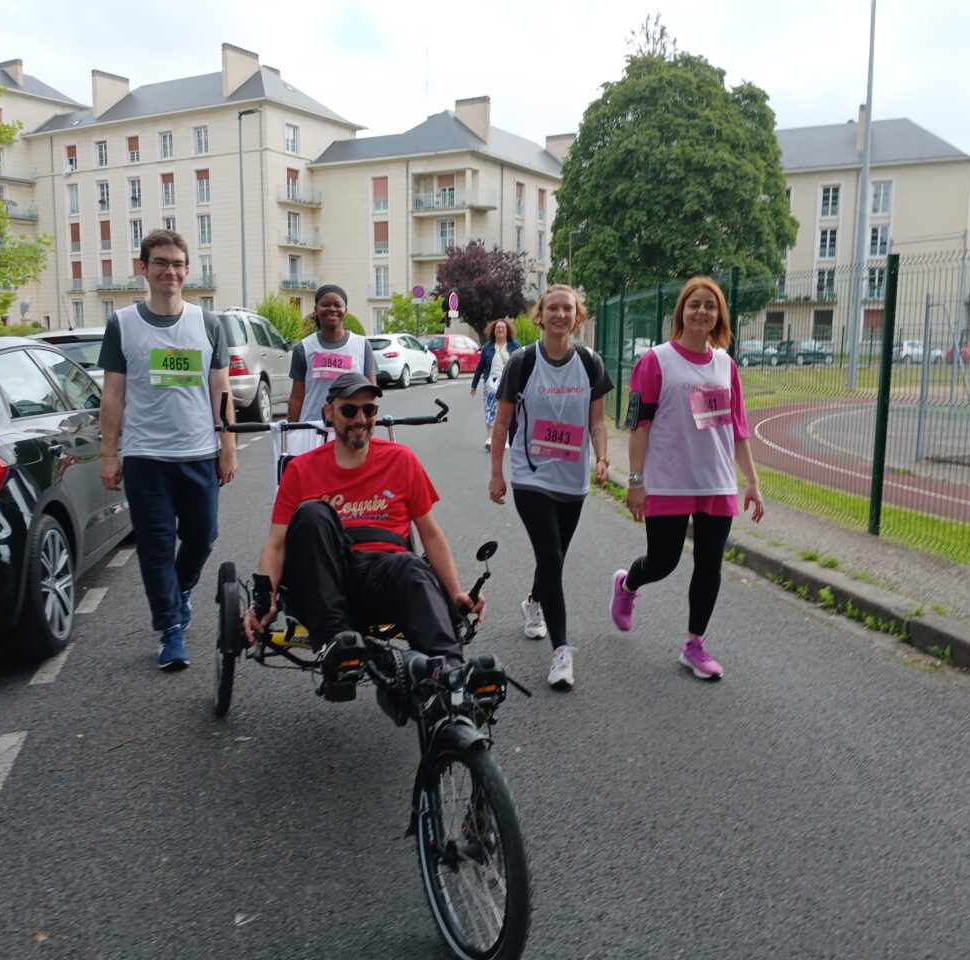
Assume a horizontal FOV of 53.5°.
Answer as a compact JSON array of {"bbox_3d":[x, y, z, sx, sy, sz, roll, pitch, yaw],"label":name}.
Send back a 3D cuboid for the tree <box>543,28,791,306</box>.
[{"bbox_3d":[9.269,-13.551,47.525,12.100,16.040,11.600,1,8,0],"label":"tree"}]

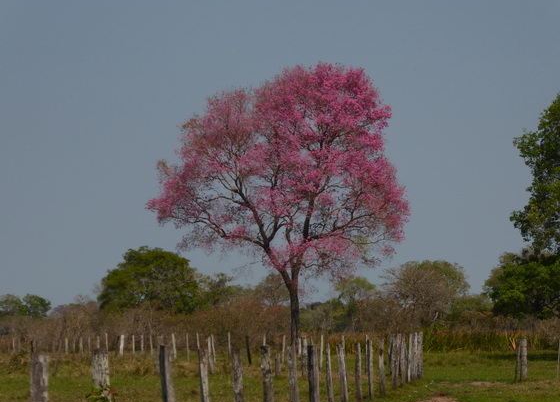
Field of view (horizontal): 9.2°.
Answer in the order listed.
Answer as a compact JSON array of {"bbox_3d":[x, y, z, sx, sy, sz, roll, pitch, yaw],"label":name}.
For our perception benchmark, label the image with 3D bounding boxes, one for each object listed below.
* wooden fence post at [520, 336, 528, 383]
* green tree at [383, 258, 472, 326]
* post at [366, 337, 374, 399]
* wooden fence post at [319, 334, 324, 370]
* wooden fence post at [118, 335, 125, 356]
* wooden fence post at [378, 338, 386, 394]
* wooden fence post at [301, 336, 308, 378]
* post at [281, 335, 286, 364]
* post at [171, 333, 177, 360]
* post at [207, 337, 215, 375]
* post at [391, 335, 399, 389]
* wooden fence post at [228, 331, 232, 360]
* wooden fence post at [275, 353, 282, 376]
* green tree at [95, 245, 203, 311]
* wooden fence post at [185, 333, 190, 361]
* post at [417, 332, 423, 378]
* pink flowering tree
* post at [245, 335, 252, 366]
[{"bbox_3d":[7.667,4.990,109.000,0.208,1.385,0.208,-1,-2,4],"label":"wooden fence post"},{"bbox_3d":[11.558,8.142,275.000,7.149,6.990,6.792,-1,-2,2],"label":"green tree"},{"bbox_3d":[2.056,3.817,78.666,0.116,1.341,0.116,0,-2,0],"label":"post"},{"bbox_3d":[1.635,5.941,135.750,0.111,1.333,0.111,0,-2,0],"label":"wooden fence post"},{"bbox_3d":[-9.356,8.571,205.000,0.225,1.214,0.225,0,-2,-3],"label":"wooden fence post"},{"bbox_3d":[2.497,4.031,84.576,0.130,1.344,0.130,0,-2,0],"label":"wooden fence post"},{"bbox_3d":[0.852,5.317,118.000,0.177,1.397,0.177,-1,-2,0],"label":"wooden fence post"},{"bbox_3d":[0.158,6.401,147.745,0.116,1.323,0.116,0,-2,0],"label":"post"},{"bbox_3d":[-5.591,7.692,183.459,0.135,1.341,0.135,0,-2,0],"label":"post"},{"bbox_3d":[-2.450,5.509,123.453,0.129,1.319,0.129,0,-2,0],"label":"post"},{"bbox_3d":[3.122,4.378,94.000,0.171,1.480,0.171,-1,-2,2],"label":"post"},{"bbox_3d":[-2.431,7.169,170.000,0.118,1.424,0.118,-1,-2,-1],"label":"wooden fence post"},{"bbox_3d":[-0.075,5.564,117.633,0.146,0.731,0.146,0,-2,0],"label":"wooden fence post"},{"bbox_3d":[-11.596,8.513,310.000,9.312,9.057,8.847,0,-2,0],"label":"green tree"},{"bbox_3d":[-4.624,7.363,174.000,0.126,1.407,0.126,-1,-2,-2],"label":"wooden fence post"},{"bbox_3d":[4.290,4.711,105.567,0.143,1.403,0.143,0,-2,0],"label":"post"},{"bbox_3d":[-0.147,0.323,203.000,15.363,16.770,14.595,-1,-2,0],"label":"pink flowering tree"},{"bbox_3d":[-1.417,6.900,159.777,0.130,1.292,0.130,0,-2,0],"label":"post"}]

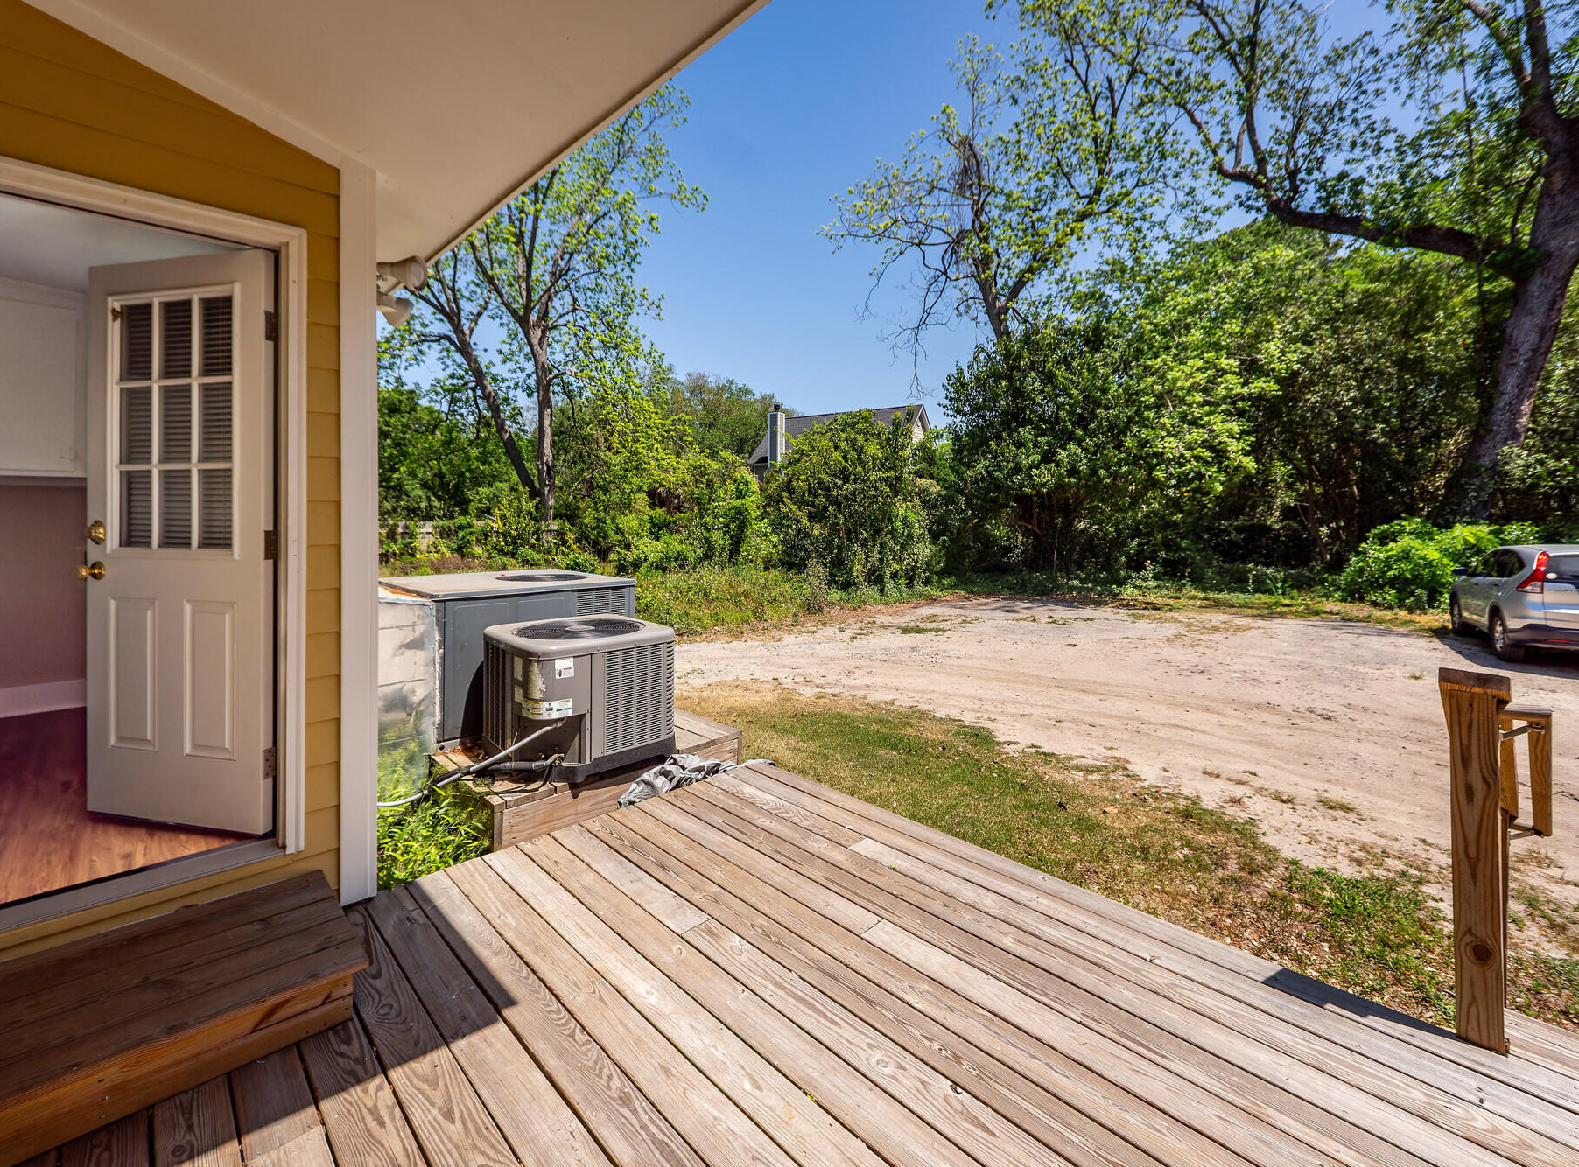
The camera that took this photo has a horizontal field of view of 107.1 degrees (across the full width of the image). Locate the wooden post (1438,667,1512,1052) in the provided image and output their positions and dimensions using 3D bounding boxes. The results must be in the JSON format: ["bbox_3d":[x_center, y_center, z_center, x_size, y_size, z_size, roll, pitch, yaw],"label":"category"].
[{"bbox_3d":[1.861,0.750,1.580,0.100,0.990,0.100,-1,2,-45],"label":"wooden post"}]

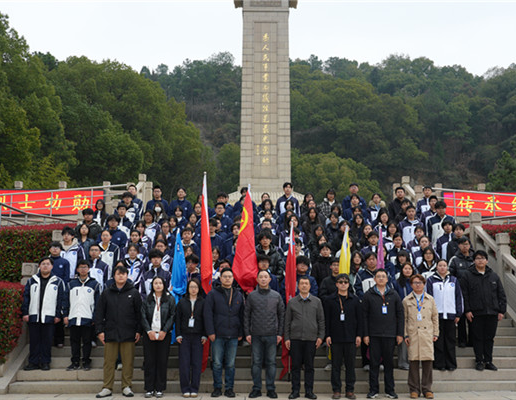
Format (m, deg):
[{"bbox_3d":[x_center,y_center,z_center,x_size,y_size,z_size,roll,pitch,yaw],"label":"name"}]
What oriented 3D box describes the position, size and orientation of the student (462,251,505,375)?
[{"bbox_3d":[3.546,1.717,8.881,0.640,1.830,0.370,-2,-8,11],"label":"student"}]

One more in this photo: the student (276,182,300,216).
[{"bbox_3d":[0.713,0.491,13.153,0.550,1.800,0.310,0,-10,2],"label":"student"}]

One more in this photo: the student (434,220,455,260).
[{"bbox_3d":[3.501,1.251,10.346,0.490,1.750,0.300,-1,-8,6],"label":"student"}]

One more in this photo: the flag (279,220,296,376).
[{"bbox_3d":[0.484,1.572,8.844,0.290,2.413,0.220,0,-10,2],"label":"flag"}]

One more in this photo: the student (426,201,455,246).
[{"bbox_3d":[3.670,0.909,11.238,0.540,1.782,0.310,-1,-8,4],"label":"student"}]

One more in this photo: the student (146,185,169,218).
[{"bbox_3d":[-2.192,0.575,12.358,0.500,1.780,0.300,1,-9,-4],"label":"student"}]

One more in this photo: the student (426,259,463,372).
[{"bbox_3d":[2.982,1.812,8.975,0.550,1.670,0.310,-1,-10,7],"label":"student"}]

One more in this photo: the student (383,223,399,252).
[{"bbox_3d":[2.545,1.244,10.570,0.450,1.640,0.290,-1,-8,5],"label":"student"}]

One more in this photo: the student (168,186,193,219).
[{"bbox_3d":[-1.770,0.551,12.838,0.520,1.690,0.310,0,-8,-4],"label":"student"}]

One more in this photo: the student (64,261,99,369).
[{"bbox_3d":[-2.729,1.774,8.812,0.540,1.681,0.310,1,-9,-8],"label":"student"}]

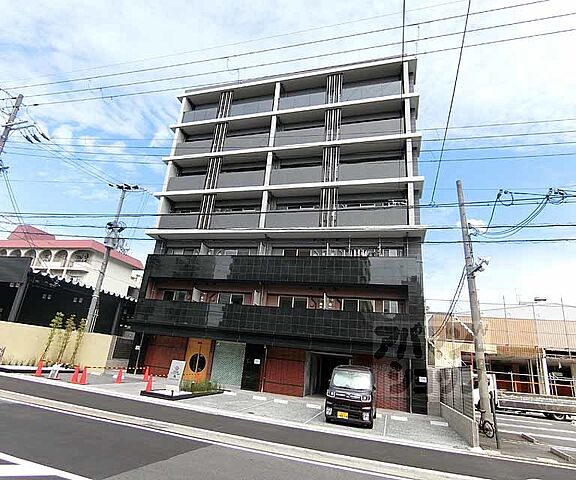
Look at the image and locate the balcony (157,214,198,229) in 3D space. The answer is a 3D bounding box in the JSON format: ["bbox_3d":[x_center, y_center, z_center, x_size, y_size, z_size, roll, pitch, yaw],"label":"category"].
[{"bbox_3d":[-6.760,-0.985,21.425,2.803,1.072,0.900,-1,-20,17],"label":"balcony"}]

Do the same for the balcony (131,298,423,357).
[{"bbox_3d":[-1.354,4.762,18.496,16.625,1.940,1.400,-1,-18,17],"label":"balcony"}]

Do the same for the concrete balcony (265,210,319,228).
[{"bbox_3d":[0.358,-1.004,19.241,3.129,1.131,0.900,-1,-20,17],"label":"concrete balcony"}]

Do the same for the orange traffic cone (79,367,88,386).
[{"bbox_3d":[-8.858,5.912,14.402,0.380,0.700,0.380,-1,-20,17],"label":"orange traffic cone"}]

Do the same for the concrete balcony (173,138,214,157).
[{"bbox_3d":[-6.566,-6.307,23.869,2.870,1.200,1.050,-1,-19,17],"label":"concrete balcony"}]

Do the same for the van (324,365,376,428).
[{"bbox_3d":[2.421,5.617,12.115,1.480,1.820,3.390,-1,-19,17],"label":"van"}]

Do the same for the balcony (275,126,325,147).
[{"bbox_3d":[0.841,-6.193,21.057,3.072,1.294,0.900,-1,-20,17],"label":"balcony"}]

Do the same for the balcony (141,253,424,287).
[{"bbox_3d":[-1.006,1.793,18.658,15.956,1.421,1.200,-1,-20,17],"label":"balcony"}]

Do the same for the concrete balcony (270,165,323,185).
[{"bbox_3d":[0.620,-3.716,20.729,3.190,1.210,1.050,-1,-19,17],"label":"concrete balcony"}]

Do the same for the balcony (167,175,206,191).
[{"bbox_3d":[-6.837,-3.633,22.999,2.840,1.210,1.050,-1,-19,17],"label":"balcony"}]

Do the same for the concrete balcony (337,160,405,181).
[{"bbox_3d":[4.967,-3.765,19.405,3.680,1.210,1.050,-1,-19,17],"label":"concrete balcony"}]

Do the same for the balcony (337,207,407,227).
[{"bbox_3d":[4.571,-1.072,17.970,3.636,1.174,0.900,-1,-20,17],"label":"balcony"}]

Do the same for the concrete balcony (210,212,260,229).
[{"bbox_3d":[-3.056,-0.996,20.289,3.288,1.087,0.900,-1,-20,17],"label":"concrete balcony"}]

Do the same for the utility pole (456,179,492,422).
[{"bbox_3d":[8.198,2.162,14.681,0.380,10.881,0.380,-1,-18,17],"label":"utility pole"}]

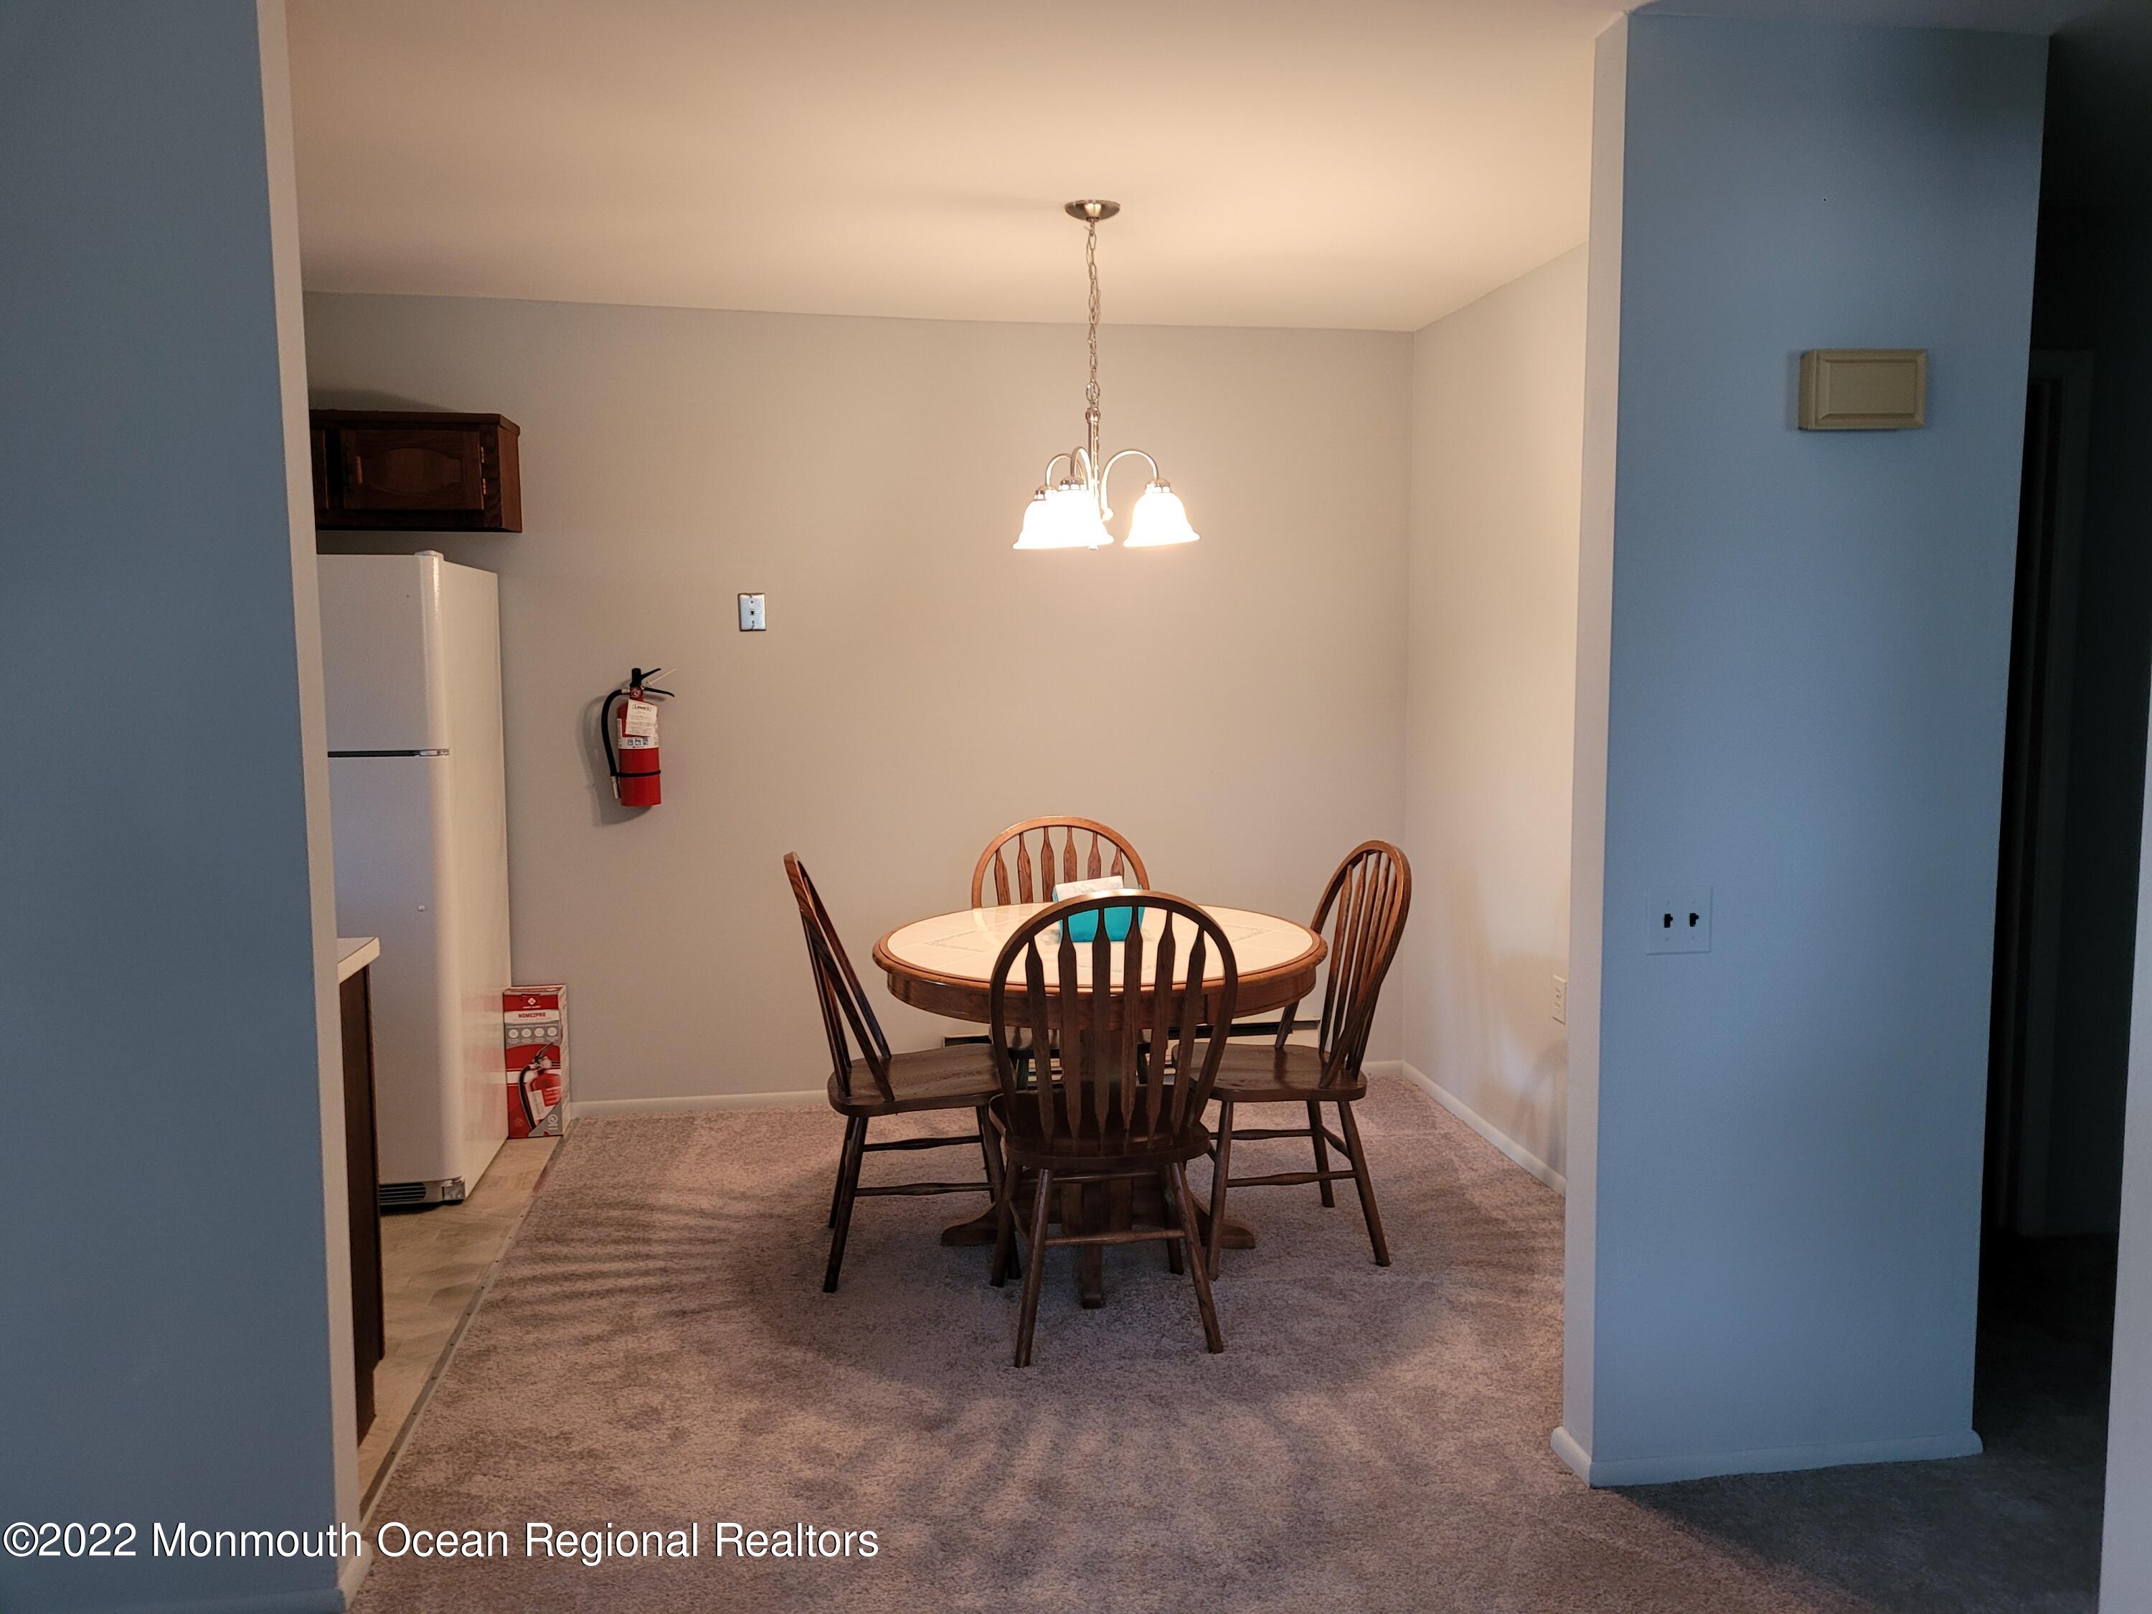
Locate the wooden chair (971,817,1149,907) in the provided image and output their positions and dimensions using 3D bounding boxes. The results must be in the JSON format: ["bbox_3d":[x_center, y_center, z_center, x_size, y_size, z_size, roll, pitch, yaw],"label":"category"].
[{"bbox_3d":[-0.007,0.535,4.233,0.480,0.968,0.540,-1,6,-9],"label":"wooden chair"}]

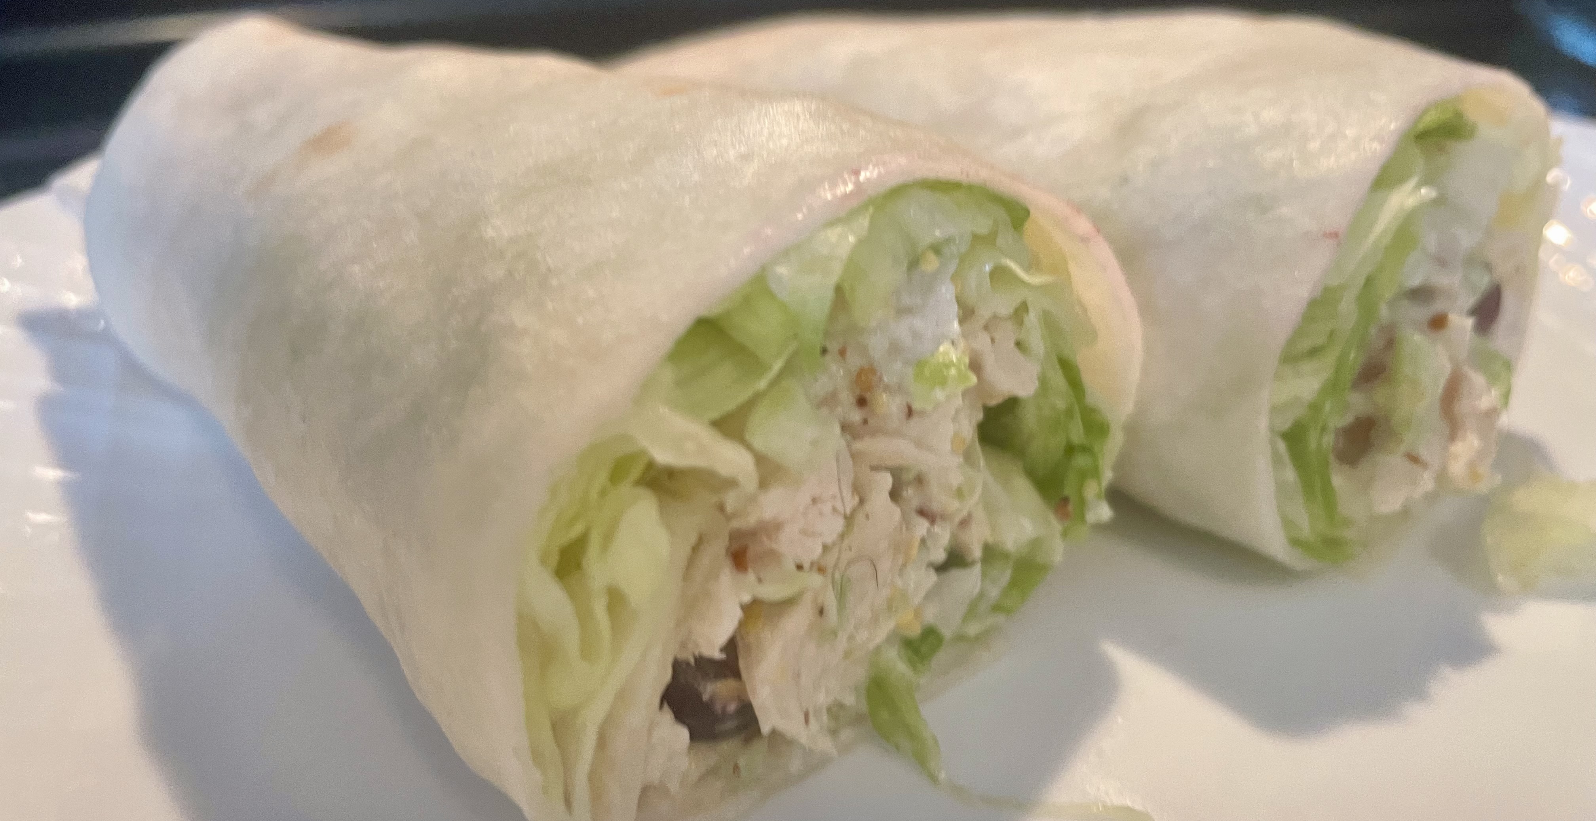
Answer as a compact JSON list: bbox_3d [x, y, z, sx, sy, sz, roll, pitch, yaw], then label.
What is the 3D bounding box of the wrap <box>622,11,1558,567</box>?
[{"bbox_3d":[0.025,-0.025,0.150,0.067,0.050,0.114,-25,36,-35],"label":"wrap"}]

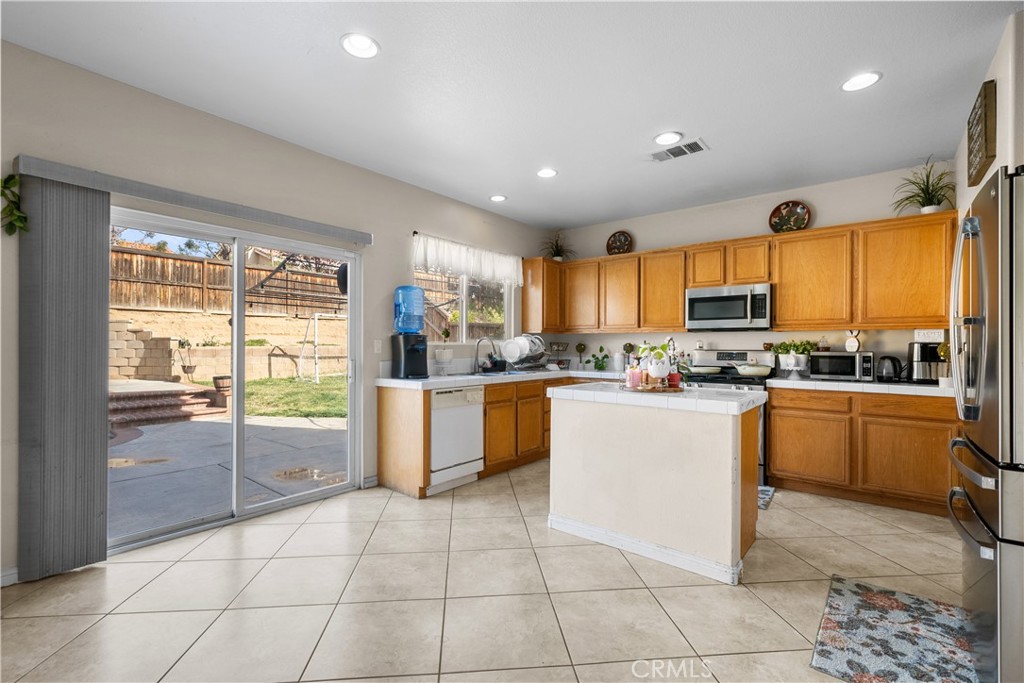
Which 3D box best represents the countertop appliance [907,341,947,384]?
[{"bbox_3d":[3.320,0.181,3.374,0.240,0.325,0.300,0,-1,38],"label":"countertop appliance"}]

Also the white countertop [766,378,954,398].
[{"bbox_3d":[2.905,0.370,3.593,1.240,0.060,0.645,0,-1,38],"label":"white countertop"}]

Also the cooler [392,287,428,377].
[{"bbox_3d":[-0.901,-0.079,3.735,0.265,0.795,0.285,0,0,-39],"label":"cooler"}]

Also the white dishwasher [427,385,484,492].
[{"bbox_3d":[-0.677,0.832,3.861,0.600,0.855,0.610,0,0,39],"label":"white dishwasher"}]

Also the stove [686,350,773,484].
[{"bbox_3d":[2.088,0.692,4.167,0.765,1.190,0.680,0,-1,38],"label":"stove"}]

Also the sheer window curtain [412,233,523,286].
[{"bbox_3d":[-0.387,-0.847,4.593,0.080,0.335,1.640,0,0,39],"label":"sheer window curtain"}]

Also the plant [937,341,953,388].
[{"bbox_3d":[3.166,0.164,3.114,0.115,0.340,0.115,0,-1,38],"label":"plant"}]

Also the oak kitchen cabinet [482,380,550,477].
[{"bbox_3d":[-0.116,0.835,4.519,0.600,0.865,1.120,0,0,39],"label":"oak kitchen cabinet"}]

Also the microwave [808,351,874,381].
[{"bbox_3d":[2.867,0.213,3.713,0.430,0.248,0.340,0,0,39],"label":"microwave"}]

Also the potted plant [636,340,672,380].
[{"bbox_3d":[0.975,0.128,2.930,0.220,0.290,0.200,0,-1,38],"label":"potted plant"}]

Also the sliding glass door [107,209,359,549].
[{"bbox_3d":[-1.869,0.244,2.962,0.100,2.000,1.760,0,0,39],"label":"sliding glass door"}]

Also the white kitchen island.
[{"bbox_3d":[0.933,0.800,2.834,1.185,0.950,0.725,0,-1,38],"label":"white kitchen island"}]

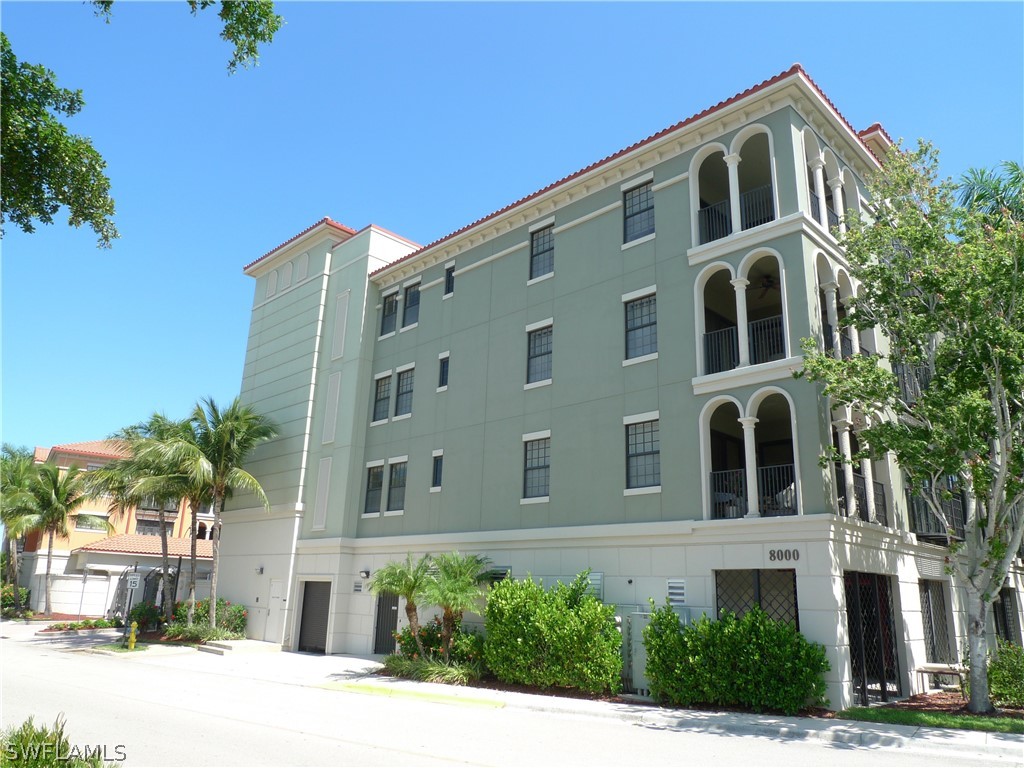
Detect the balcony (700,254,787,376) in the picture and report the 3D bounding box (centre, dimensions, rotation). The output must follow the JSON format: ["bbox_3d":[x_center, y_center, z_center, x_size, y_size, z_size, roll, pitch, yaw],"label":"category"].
[{"bbox_3d":[5.371,-1.506,16.151,1.999,2.584,0.700,-14,-23,43],"label":"balcony"}]

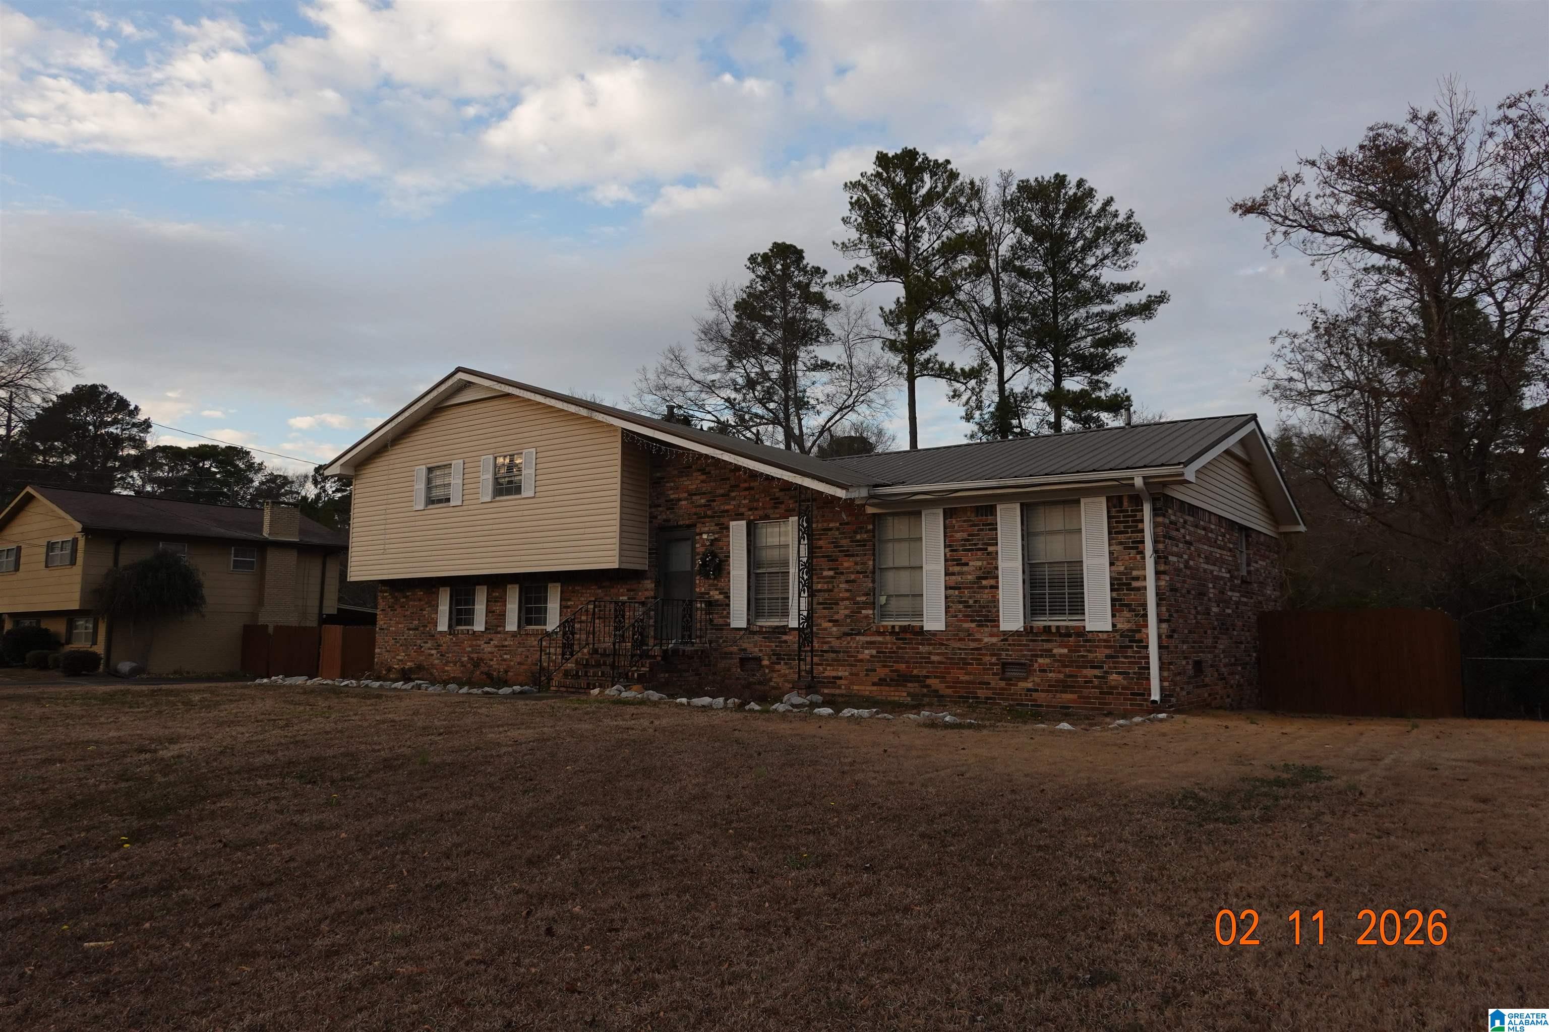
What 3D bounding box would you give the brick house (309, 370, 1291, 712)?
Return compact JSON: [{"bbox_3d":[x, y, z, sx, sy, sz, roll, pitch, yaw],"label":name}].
[{"bbox_3d":[0.824,0.411,22.446,17.980,6.250,11.950,-4,-7,35],"label":"brick house"}]

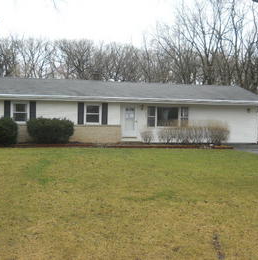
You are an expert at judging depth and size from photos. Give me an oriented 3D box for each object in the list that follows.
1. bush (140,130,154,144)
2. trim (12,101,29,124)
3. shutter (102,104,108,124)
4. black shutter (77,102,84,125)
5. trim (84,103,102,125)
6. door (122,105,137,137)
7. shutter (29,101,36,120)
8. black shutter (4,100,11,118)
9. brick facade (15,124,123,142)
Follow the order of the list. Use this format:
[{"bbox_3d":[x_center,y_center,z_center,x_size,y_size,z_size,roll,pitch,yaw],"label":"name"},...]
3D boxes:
[{"bbox_3d":[1.155,0.414,23.565,0.940,0.828,0.800,0,2,-13],"label":"bush"},{"bbox_3d":[-6.579,-1.038,22.391,1.104,1.396,0.080,0,2,-13],"label":"trim"},{"bbox_3d":[-1.544,-1.041,23.564,0.367,1.380,0.040,0,2,-13],"label":"shutter"},{"bbox_3d":[-3.020,-1.048,23.217,0.369,1.379,0.040,0,2,-13],"label":"black shutter"},{"bbox_3d":[-2.277,-1.018,23.403,1.111,1.377,0.080,0,2,-13],"label":"trim"},{"bbox_3d":[0.028,-0.577,23.989,0.906,2.060,0.070,0,2,-13],"label":"door"},{"bbox_3d":[-5.852,-1.063,22.551,0.348,1.382,0.040,0,2,-13],"label":"shutter"},{"bbox_3d":[-7.314,-1.062,22.208,0.343,1.379,0.040,0,2,-13],"label":"black shutter"},{"bbox_3d":[-4.004,0.234,23.005,7.168,1.087,0.130,0,2,-13],"label":"brick facade"}]

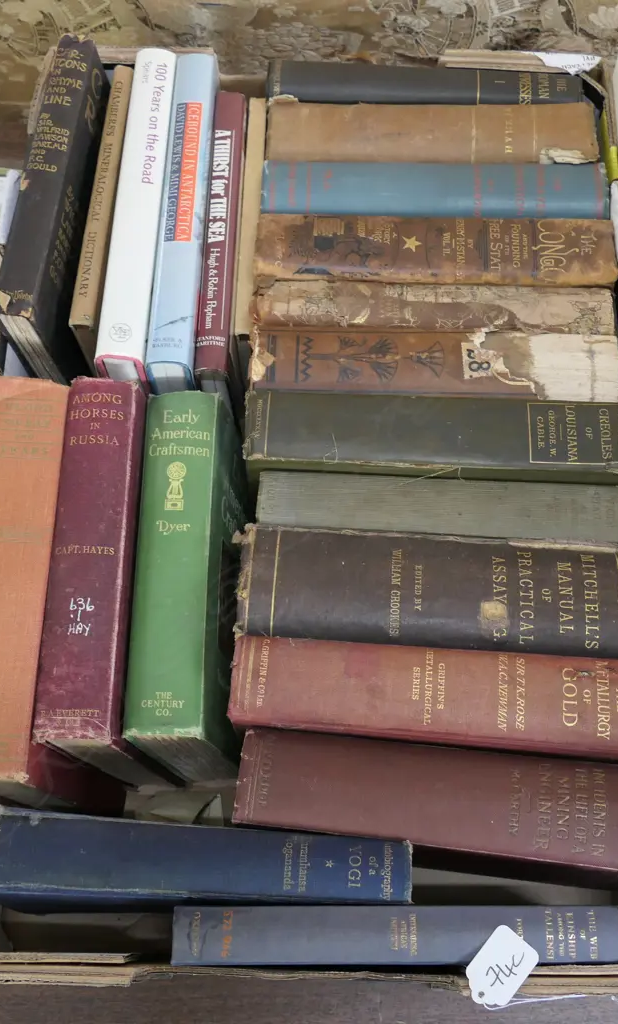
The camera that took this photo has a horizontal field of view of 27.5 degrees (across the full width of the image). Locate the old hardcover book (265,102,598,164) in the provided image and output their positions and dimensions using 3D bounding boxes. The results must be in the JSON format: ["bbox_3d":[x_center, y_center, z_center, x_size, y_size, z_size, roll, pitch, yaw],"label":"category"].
[{"bbox_3d":[0.081,-0.223,0.902,0.217,0.144,0.049,0,67,0],"label":"old hardcover book"}]

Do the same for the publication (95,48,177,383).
[{"bbox_3d":[-0.107,-0.168,0.872,0.029,0.160,0.241,2,66,1],"label":"publication"}]

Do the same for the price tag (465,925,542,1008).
[{"bbox_3d":[0.093,0.225,0.620,0.025,0.002,0.037,35,75,18],"label":"price tag"}]

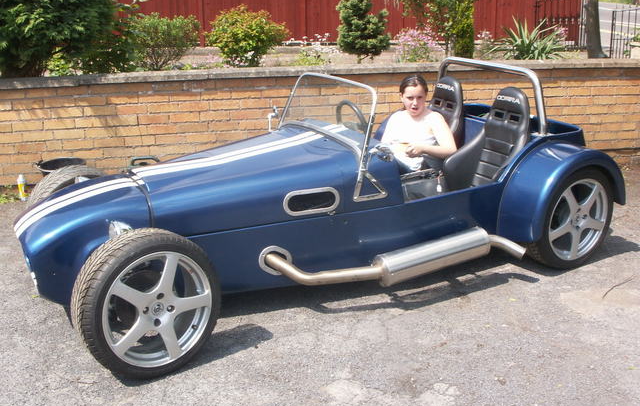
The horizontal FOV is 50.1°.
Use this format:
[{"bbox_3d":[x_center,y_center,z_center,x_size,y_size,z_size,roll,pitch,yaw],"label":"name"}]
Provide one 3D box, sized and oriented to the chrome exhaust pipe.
[{"bbox_3d":[0.414,0.259,3.394,1.450,0.250,0.220,-9,18,-27],"label":"chrome exhaust pipe"}]

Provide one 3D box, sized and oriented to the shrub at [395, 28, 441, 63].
[{"bbox_3d":[0.941,-1.510,6.600,0.430,0.370,0.420,-4,16,-9],"label":"shrub"}]

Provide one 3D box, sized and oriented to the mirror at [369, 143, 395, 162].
[{"bbox_3d":[0.298,-0.244,3.310,0.090,0.085,0.110,-15,21,-41],"label":"mirror"}]

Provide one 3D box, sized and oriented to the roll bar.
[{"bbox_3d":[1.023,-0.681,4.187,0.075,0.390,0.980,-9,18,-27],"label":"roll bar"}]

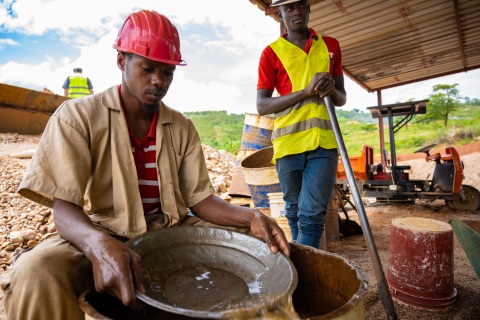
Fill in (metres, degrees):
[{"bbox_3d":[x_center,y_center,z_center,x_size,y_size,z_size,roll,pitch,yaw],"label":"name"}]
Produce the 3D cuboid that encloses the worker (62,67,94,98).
[{"bbox_3d":[-2.746,-0.723,5.539,0.520,1.720,0.320,-3,3,-27],"label":"worker"}]

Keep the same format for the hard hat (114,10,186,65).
[{"bbox_3d":[-0.287,-0.419,1.072,0.277,0.155,0.220,23,16,32],"label":"hard hat"}]

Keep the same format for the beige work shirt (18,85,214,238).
[{"bbox_3d":[-0.395,-0.005,1.135,0.610,0.560,0.380,-4,12,-34],"label":"beige work shirt"}]

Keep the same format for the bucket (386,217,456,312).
[{"bbox_3d":[0.902,0.500,1.602,0.315,0.365,0.315,-1,4,0],"label":"bucket"}]

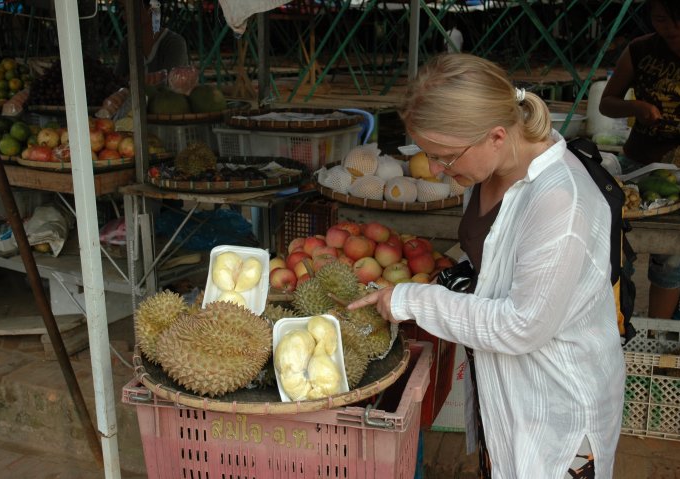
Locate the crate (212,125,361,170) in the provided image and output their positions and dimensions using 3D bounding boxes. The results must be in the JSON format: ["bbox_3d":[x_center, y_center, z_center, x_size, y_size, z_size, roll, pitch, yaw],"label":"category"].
[{"bbox_3d":[-0.261,-0.439,3.843,0.560,0.190,0.400,8,16,27],"label":"crate"}]

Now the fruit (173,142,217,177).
[{"bbox_3d":[-0.582,-0.318,3.220,0.170,0.145,0.170,0,15,0],"label":"fruit"}]

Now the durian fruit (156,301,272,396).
[{"bbox_3d":[-0.259,0.223,1.650,0.235,0.180,0.190,-1,15,-6],"label":"durian fruit"}]

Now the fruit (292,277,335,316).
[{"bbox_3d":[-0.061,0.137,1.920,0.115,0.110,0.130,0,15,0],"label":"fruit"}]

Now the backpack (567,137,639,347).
[{"bbox_3d":[0.522,0.004,1.720,0.160,0.430,0.280,-13,17,-11],"label":"backpack"}]

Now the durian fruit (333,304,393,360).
[{"bbox_3d":[0.050,0.204,1.790,0.150,0.130,0.160,0,15,0],"label":"durian fruit"}]

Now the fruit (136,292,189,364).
[{"bbox_3d":[-0.385,0.195,1.755,0.140,0.165,0.180,3,15,11],"label":"fruit"}]

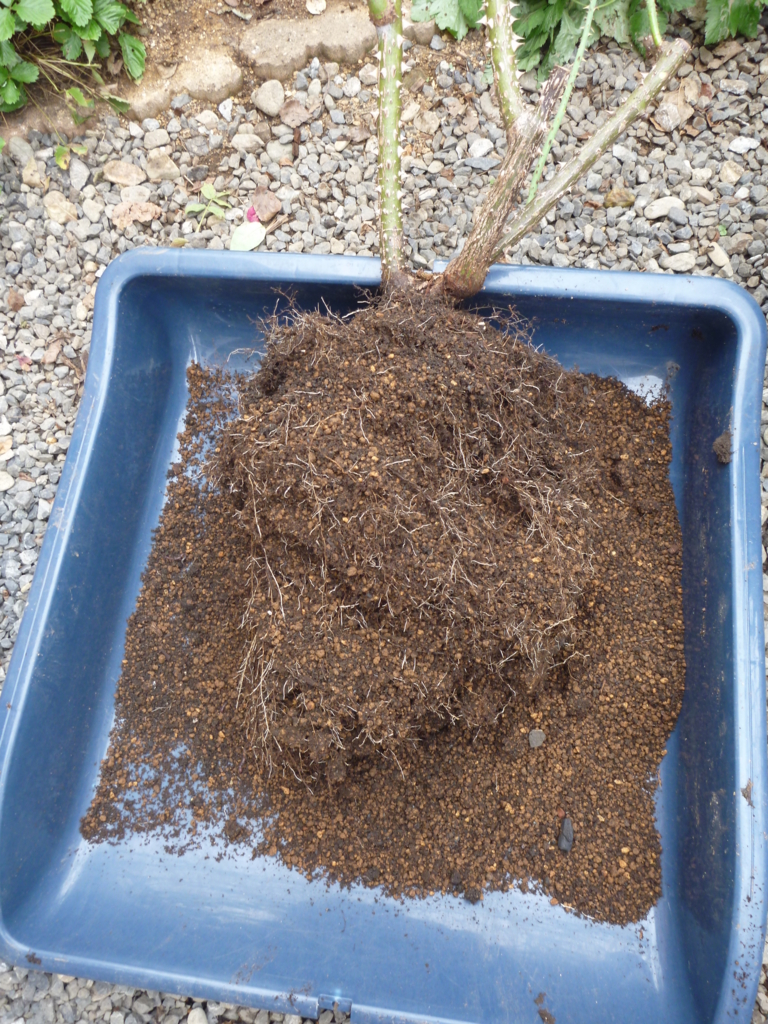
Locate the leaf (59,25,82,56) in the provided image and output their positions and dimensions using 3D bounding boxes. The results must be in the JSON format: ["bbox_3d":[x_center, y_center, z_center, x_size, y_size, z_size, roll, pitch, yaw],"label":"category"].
[{"bbox_3d":[-0.389,-0.583,1.029,0.026,0.010,0.036,4,100,-13],"label":"leaf"}]

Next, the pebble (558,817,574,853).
[{"bbox_3d":[0.149,0.263,0.674,0.012,0.009,0.026,7,67,7],"label":"pebble"}]

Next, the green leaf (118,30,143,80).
[{"bbox_3d":[-0.307,-0.551,0.999,0.025,0.054,0.013,-20,24,-6],"label":"green leaf"}]

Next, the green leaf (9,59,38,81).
[{"bbox_3d":[-0.434,-0.533,1.000,0.036,0.010,0.023,-23,95,-8],"label":"green leaf"}]

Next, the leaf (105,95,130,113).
[{"bbox_3d":[-0.331,-0.507,1.025,0.036,0.013,0.019,19,84,-3],"label":"leaf"}]

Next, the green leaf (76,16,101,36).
[{"bbox_3d":[-0.354,-0.581,0.993,0.031,0.011,0.031,11,91,-8],"label":"green leaf"}]

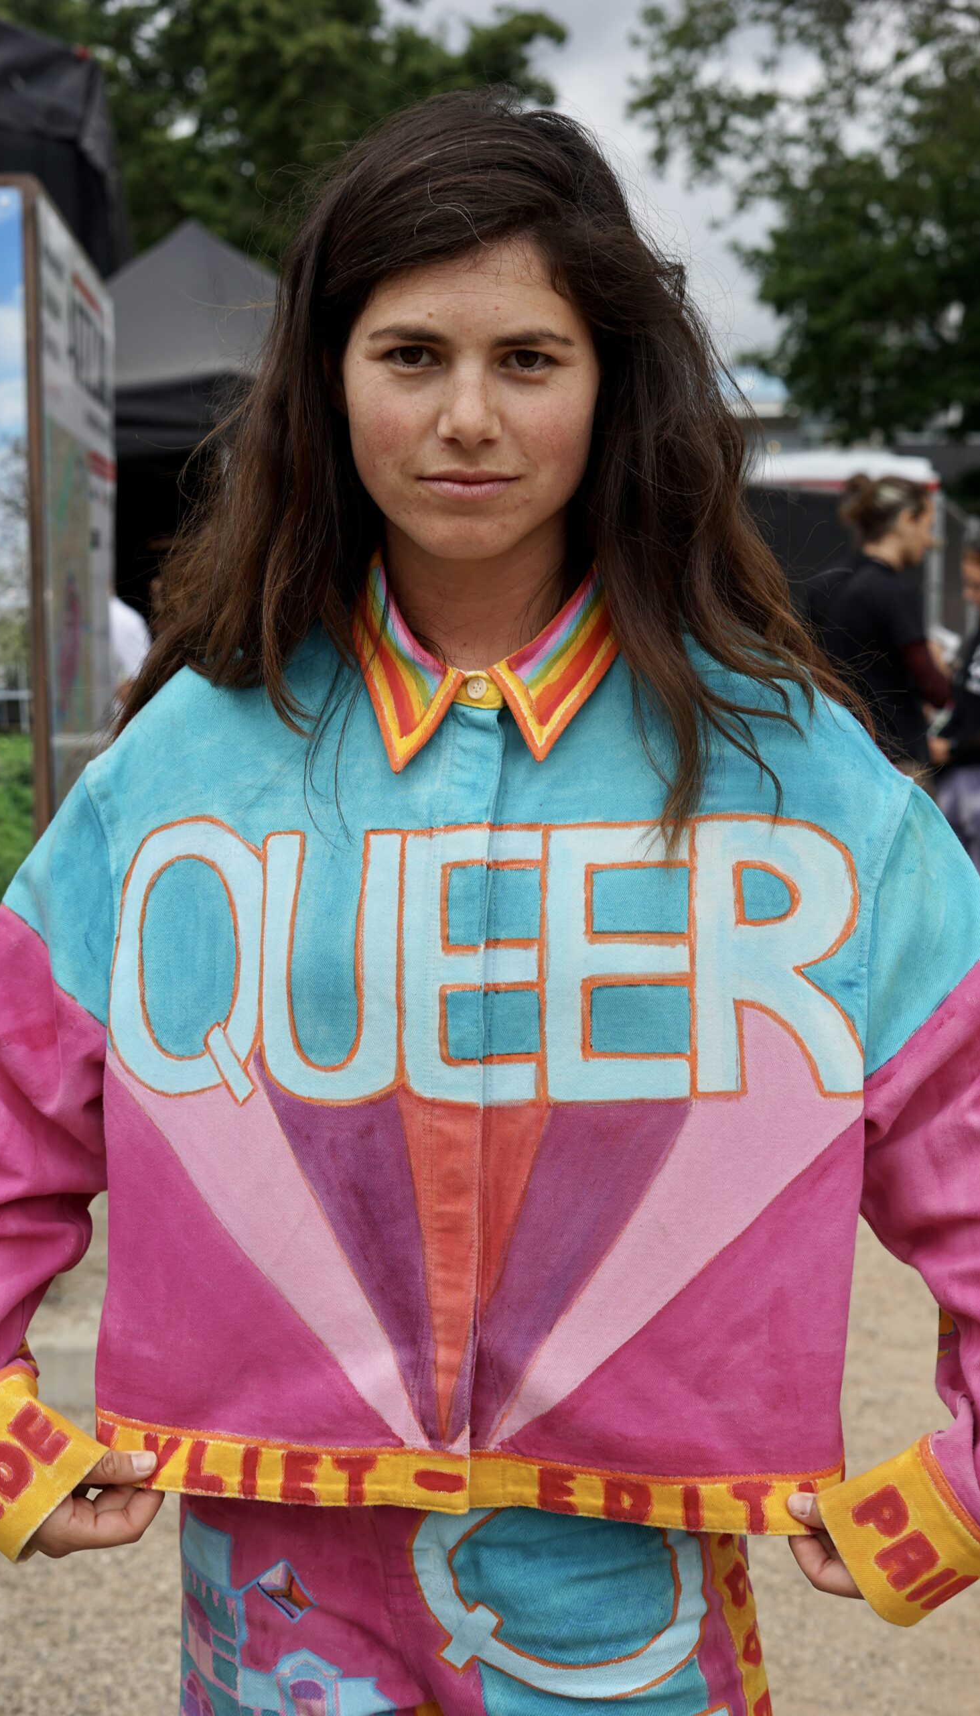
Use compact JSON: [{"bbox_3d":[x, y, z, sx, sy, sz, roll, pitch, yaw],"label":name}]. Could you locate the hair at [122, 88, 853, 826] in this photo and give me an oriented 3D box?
[{"bbox_3d":[0.000,-0.233,1.365,0.420,0.410,0.250,0,6,0],"label":"hair"}]

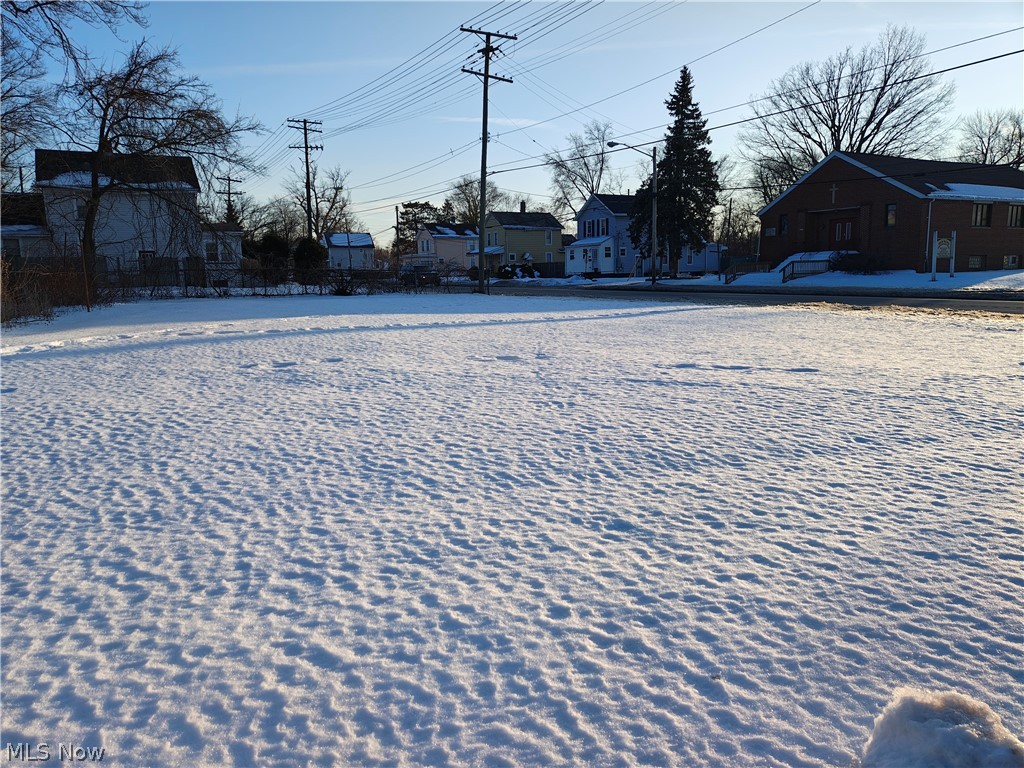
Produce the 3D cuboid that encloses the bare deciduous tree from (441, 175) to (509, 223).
[{"bbox_3d":[-5.470,-23.301,110.833,9.580,15.420,9.100,-1,9,-3],"label":"bare deciduous tree"}]

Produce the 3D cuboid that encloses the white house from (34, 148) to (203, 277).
[{"bbox_3d":[-27.828,-11.700,52.913,9.670,9.210,8.400,-6,10,-28],"label":"white house"}]

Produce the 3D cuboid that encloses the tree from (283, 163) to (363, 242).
[{"bbox_3d":[-19.754,-16.768,77.089,7.880,12.040,7.090,-3,9,-14],"label":"tree"}]

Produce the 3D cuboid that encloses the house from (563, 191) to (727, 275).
[{"bbox_3d":[14.582,-16.092,80.445,16.480,8.390,7.610,-5,10,-27],"label":"house"}]

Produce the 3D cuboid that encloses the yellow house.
[{"bbox_3d":[0.300,-15.480,82.390,9.200,7.000,6.400,-6,9,-29],"label":"yellow house"}]

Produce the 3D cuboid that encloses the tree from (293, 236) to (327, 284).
[{"bbox_3d":[-13.110,-7.910,47.770,2.300,3.200,2.300,-1,8,0],"label":"tree"}]

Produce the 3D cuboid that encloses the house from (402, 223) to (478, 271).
[{"bbox_3d":[-8.840,-16.970,94.260,9.600,6.800,6.400,-6,9,-29],"label":"house"}]

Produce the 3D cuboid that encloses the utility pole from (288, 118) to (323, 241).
[{"bbox_3d":[-16.350,-14.410,59.040,2.750,13.300,0.400,-6,9,-29],"label":"utility pole"}]

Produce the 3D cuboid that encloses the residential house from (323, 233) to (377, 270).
[{"bbox_3d":[-26.280,-19.880,116.420,7.200,7.000,5.900,-6,9,-29],"label":"residential house"}]

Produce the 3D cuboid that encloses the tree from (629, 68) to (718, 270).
[{"bbox_3d":[13.030,-16.800,58.810,7.000,16.500,7.000,-1,8,0],"label":"tree"}]

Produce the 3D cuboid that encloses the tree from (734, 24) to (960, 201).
[{"bbox_3d":[31.354,-21.678,69.317,18.110,22.250,16.300,3,9,24],"label":"tree"}]

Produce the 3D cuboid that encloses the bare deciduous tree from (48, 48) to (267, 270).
[{"bbox_3d":[-16.090,-9.625,33.659,8.210,11.110,7.390,-5,10,-24],"label":"bare deciduous tree"}]

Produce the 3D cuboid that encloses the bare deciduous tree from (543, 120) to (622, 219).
[{"bbox_3d":[7.960,-20.720,82.760,9.000,17.200,9.000,-1,8,0],"label":"bare deciduous tree"}]

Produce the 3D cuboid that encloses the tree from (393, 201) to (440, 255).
[{"bbox_3d":[-14.310,-21.280,109.180,7.000,11.300,7.000,-1,8,0],"label":"tree"}]

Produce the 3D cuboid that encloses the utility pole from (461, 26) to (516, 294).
[{"bbox_3d":[-0.975,-9.167,30.691,2.560,10.690,0.450,-6,10,-29],"label":"utility pole"}]

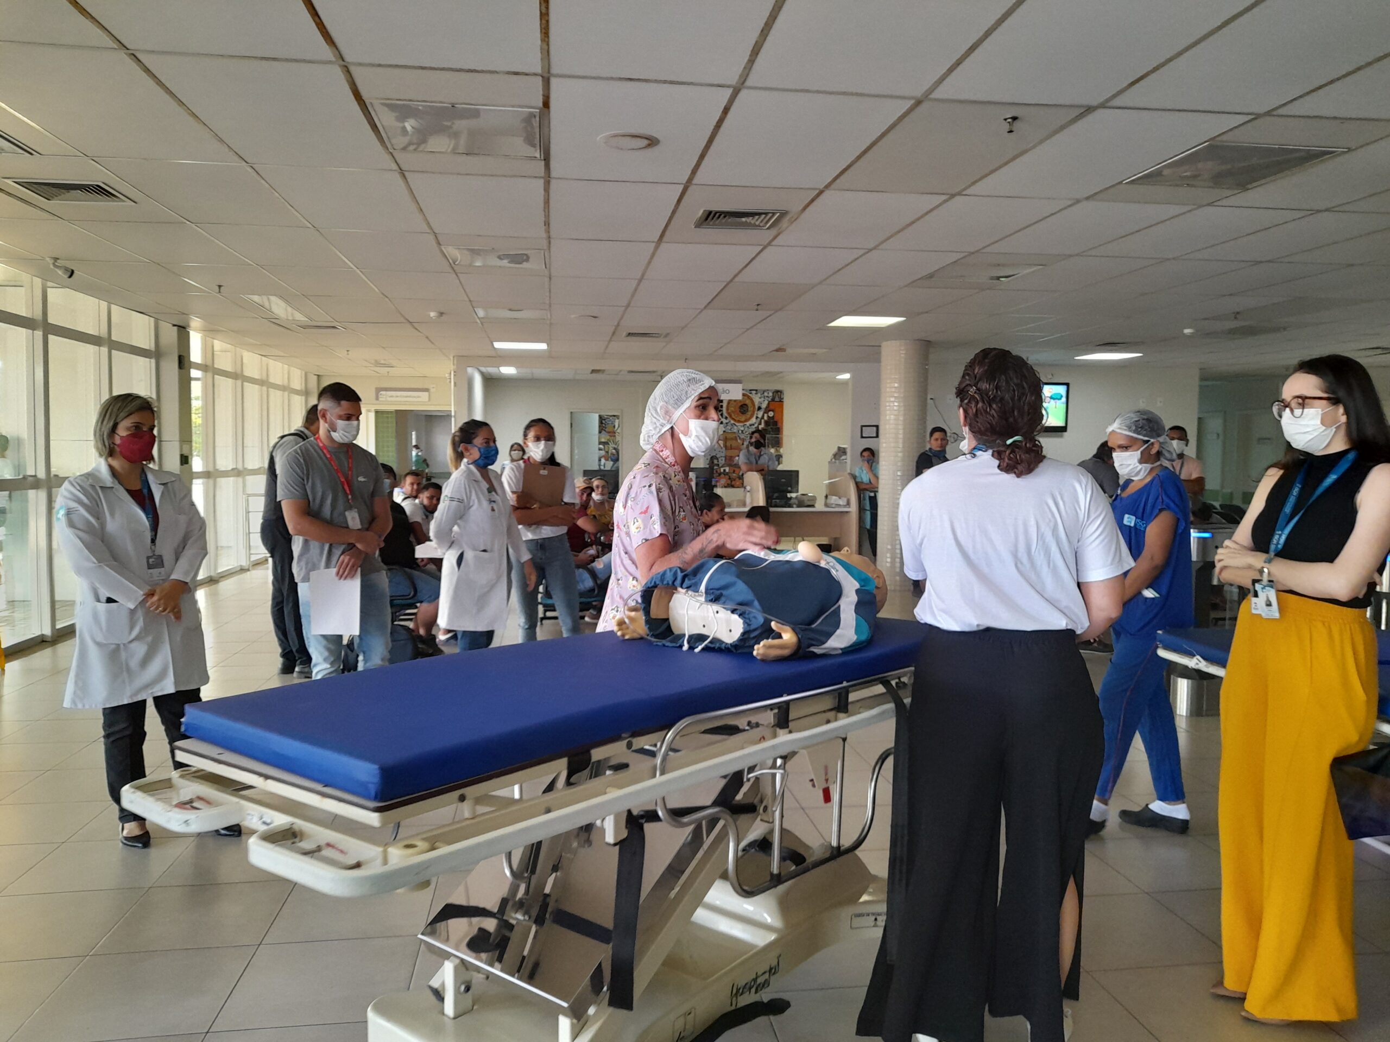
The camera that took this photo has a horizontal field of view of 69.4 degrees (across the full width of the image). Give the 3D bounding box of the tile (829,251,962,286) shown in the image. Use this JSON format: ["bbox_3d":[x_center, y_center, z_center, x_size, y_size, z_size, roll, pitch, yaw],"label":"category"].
[{"bbox_3d":[1.272,-1.636,6.495,0.617,0.025,1.215,0,4,-8],"label":"tile"}]

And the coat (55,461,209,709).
[{"bbox_3d":[-2.010,0.219,3.580,0.330,0.850,0.510,2,4,25],"label":"coat"}]

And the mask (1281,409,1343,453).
[{"bbox_3d":[1.565,-0.228,2.550,0.100,0.120,0.140,0,4,-11],"label":"mask"}]

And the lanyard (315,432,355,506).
[{"bbox_3d":[-1.552,-0.217,4.320,0.150,0.320,0.170,4,5,41],"label":"lanyard"}]

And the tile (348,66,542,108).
[{"bbox_3d":[-0.806,-1.442,3.309,0.615,0.025,0.310,0,4,-8],"label":"tile"}]

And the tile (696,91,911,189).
[{"bbox_3d":[0.373,-1.494,3.972,0.624,0.025,1.220,0,4,-8],"label":"tile"}]

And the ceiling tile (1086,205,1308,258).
[{"bbox_3d":[2.678,-1.562,5.470,0.617,0.025,1.215,0,4,-8],"label":"ceiling tile"}]

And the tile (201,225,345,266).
[{"bbox_3d":[-2.442,-1.622,5.975,0.617,0.025,1.215,0,4,-8],"label":"tile"}]

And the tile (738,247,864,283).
[{"bbox_3d":[0.648,-1.650,6.471,0.624,0.025,1.220,0,4,-8],"label":"tile"}]

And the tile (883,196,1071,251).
[{"bbox_3d":[1.440,-1.558,5.296,0.617,0.025,1.215,0,4,-8],"label":"tile"}]

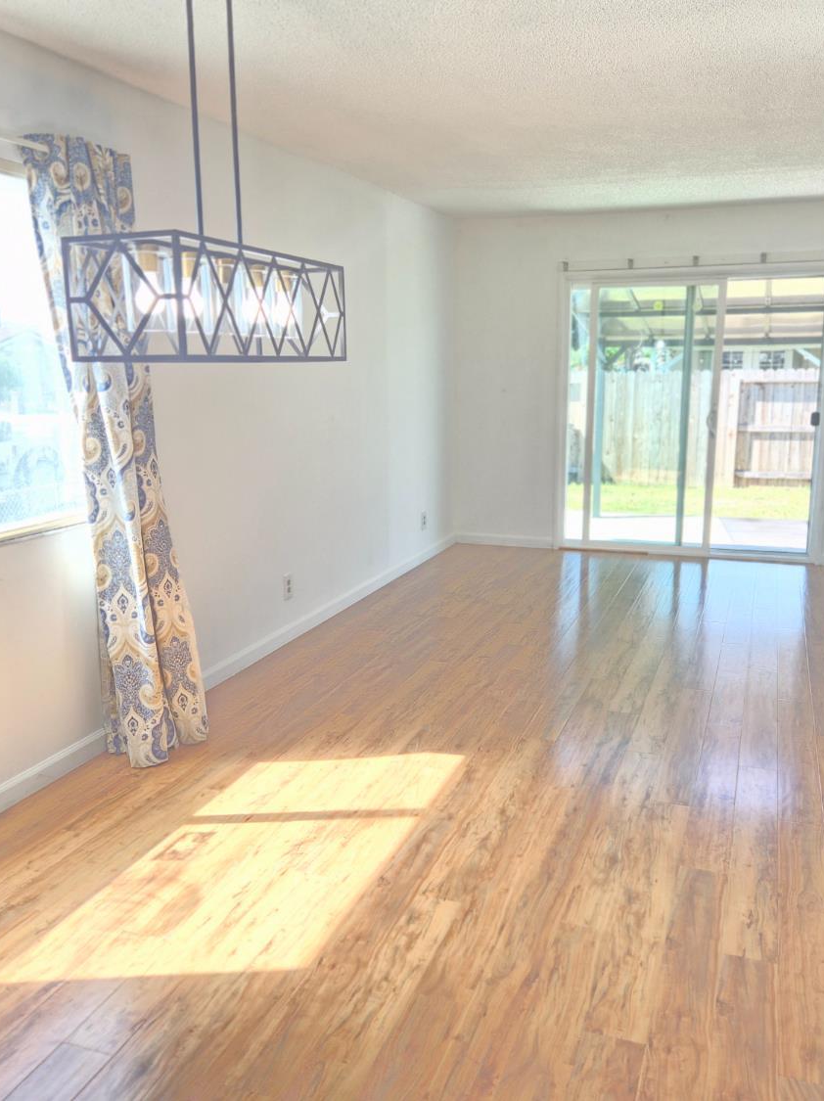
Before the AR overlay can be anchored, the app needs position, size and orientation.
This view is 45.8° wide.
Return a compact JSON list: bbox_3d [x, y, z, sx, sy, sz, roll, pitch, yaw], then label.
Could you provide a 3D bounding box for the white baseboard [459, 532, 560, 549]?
[{"bbox_3d":[0.722,-0.066,7.506,0.798,0.083,0.016,4,12,20],"label":"white baseboard"}]

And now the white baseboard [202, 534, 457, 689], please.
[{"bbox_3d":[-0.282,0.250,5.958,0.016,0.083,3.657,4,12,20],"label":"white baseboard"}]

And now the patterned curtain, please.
[{"bbox_3d":[-1.013,-0.294,3.405,0.290,2.152,0.540,4,12,20],"label":"patterned curtain"}]

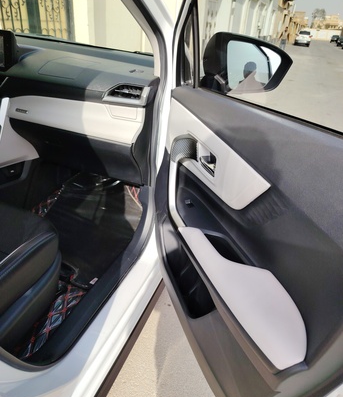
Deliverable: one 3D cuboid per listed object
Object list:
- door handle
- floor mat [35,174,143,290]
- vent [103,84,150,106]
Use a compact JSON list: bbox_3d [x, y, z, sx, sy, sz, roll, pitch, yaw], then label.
[{"bbox_3d":[0.114,-0.103,0.985,0.032,0.037,0.085,-10,31,-24],"label":"door handle"},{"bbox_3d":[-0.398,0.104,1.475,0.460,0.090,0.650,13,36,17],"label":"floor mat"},{"bbox_3d":[-0.168,-0.399,1.218,0.185,0.077,0.055,13,29,17],"label":"vent"}]

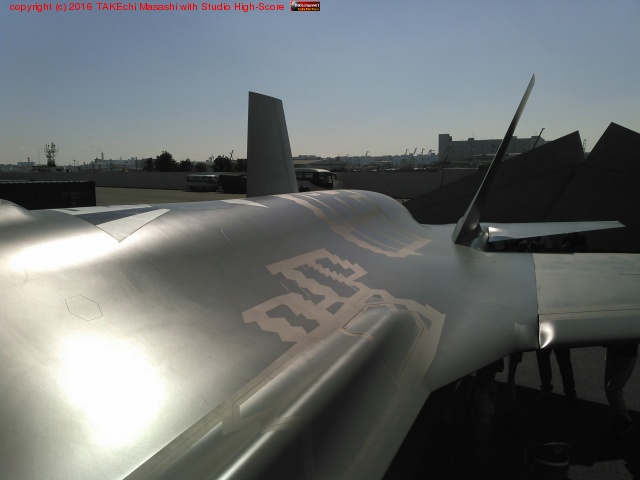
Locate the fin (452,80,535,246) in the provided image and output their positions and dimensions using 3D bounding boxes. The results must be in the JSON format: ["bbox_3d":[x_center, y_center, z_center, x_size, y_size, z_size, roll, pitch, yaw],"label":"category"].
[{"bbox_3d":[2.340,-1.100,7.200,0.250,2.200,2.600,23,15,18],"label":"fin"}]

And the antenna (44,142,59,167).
[{"bbox_3d":[-91.969,-28.944,190.000,4.600,8.800,4.400,0,7,0],"label":"antenna"}]

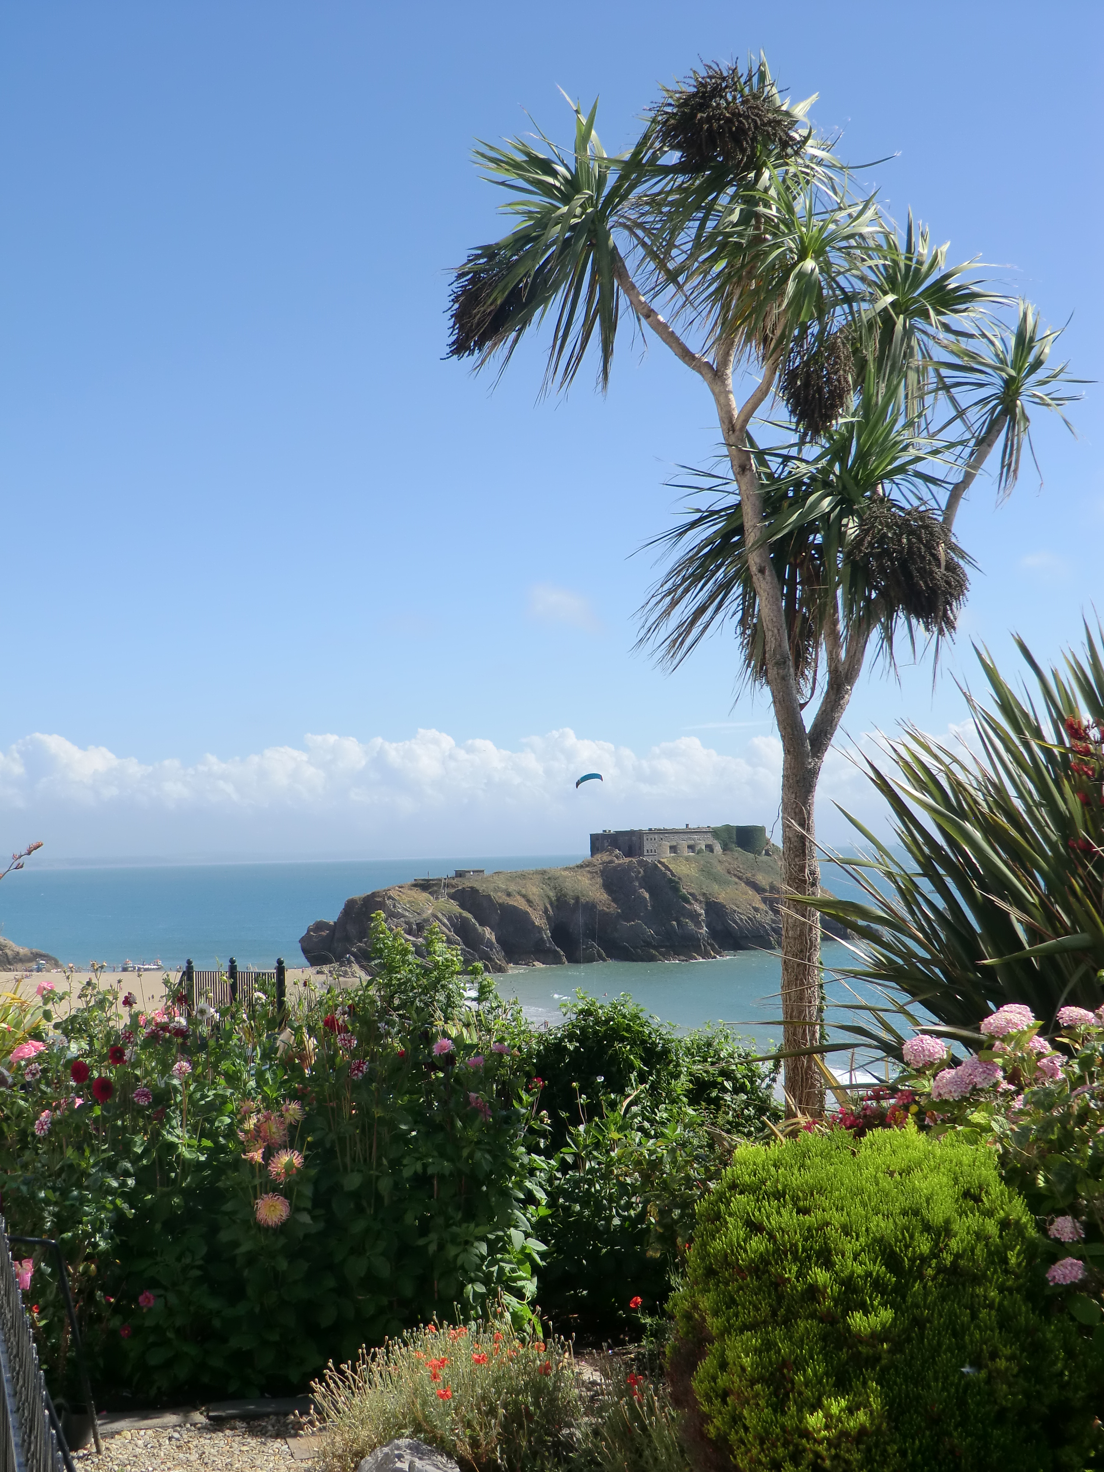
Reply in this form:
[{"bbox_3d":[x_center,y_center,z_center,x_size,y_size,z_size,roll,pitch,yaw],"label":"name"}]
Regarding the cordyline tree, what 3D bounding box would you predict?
[{"bbox_3d":[0.853,-0.437,8.300,2.450,4.650,2.200,-2,-3,0],"label":"cordyline tree"}]

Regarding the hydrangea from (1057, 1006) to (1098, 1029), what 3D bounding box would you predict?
[{"bbox_3d":[1.629,0.876,6.200,0.130,0.070,0.130,-2,-3,0],"label":"hydrangea"}]

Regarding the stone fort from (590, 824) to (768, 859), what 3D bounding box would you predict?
[{"bbox_3d":[34.334,28.586,540.000,41.000,8.500,25.000,1,-4,-36],"label":"stone fort"}]

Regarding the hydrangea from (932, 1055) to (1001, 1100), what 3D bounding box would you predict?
[{"bbox_3d":[1.243,1.027,6.000,0.210,0.125,0.160,-2,-3,0],"label":"hydrangea"}]

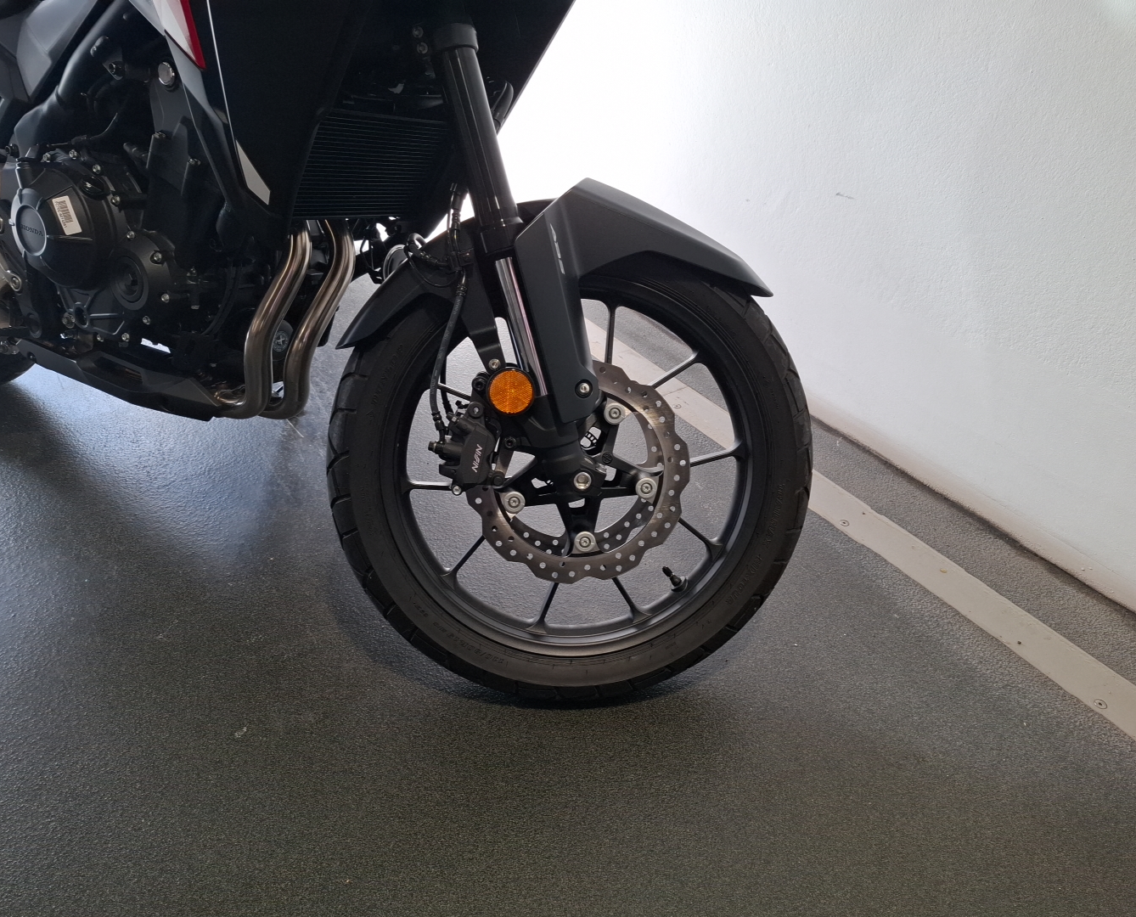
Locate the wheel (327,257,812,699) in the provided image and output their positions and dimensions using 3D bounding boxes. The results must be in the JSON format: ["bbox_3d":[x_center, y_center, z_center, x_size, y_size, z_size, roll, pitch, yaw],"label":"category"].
[{"bbox_3d":[0.009,0.012,1.108,0.658,0.658,0.112,1,9,-4],"label":"wheel"}]

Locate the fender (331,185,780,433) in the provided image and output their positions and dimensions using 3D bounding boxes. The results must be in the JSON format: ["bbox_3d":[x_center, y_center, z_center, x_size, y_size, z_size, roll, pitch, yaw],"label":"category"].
[{"bbox_3d":[-0.016,-0.205,1.073,0.570,0.305,0.245,1,9,-4],"label":"fender"}]

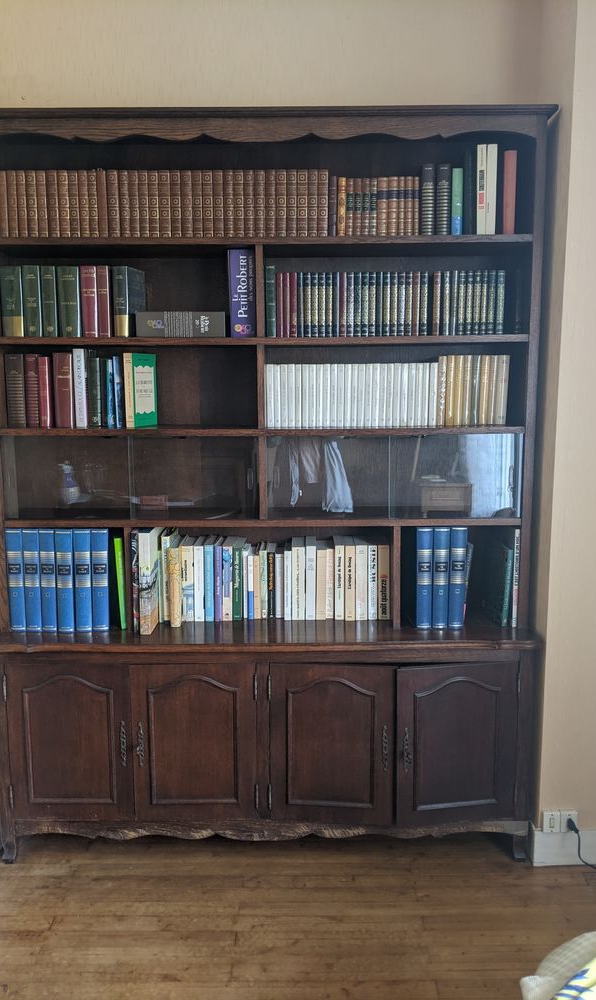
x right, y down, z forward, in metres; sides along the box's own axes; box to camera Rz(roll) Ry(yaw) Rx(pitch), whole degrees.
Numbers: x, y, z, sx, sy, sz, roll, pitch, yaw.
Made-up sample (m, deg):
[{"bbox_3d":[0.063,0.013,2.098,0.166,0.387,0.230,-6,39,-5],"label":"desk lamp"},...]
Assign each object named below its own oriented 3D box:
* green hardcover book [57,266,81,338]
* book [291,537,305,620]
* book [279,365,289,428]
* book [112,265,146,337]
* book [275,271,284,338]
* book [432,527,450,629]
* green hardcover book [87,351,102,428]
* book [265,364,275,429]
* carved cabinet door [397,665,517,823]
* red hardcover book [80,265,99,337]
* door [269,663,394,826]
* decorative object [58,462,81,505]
[{"bbox_3d":[-0.619,-0.546,2.180,0.056,0.187,0.130,0,8,0],"label":"green hardcover book"},{"bbox_3d":[0.002,0.228,2.279,0.036,0.212,0.142,0,9,0],"label":"book"},{"bbox_3d":[-0.037,-0.286,2.162,0.019,0.171,0.112,0,8,0],"label":"book"},{"bbox_3d":[-0.466,-0.546,2.179,0.038,0.187,0.130,1,9,11],"label":"book"},{"bbox_3d":[-0.052,-0.565,2.288,0.019,0.183,0.120,0,9,0],"label":"book"},{"bbox_3d":[0.388,0.199,2.218,0.041,0.284,0.205,0,9,0],"label":"book"},{"bbox_3d":[-0.536,-0.292,2.122,0.030,0.187,0.125,0,9,0],"label":"green hardcover book"},{"bbox_3d":[-0.072,-0.281,2.119,0.019,0.167,0.115,0,9,0],"label":"book"},{"bbox_3d":[0.433,0.671,2.138,0.344,0.455,0.024,-2,9,-9],"label":"carved cabinet door"},{"bbox_3d":[-0.565,-0.546,2.180,0.040,0.189,0.130,0,8,0],"label":"red hardcover book"},{"bbox_3d":[0.090,0.650,2.074,0.330,0.446,0.030,1,9,5],"label":"door"},{"bbox_3d":[-0.703,-0.051,2.401,0.064,0.135,0.070,0,9,0],"label":"decorative object"}]

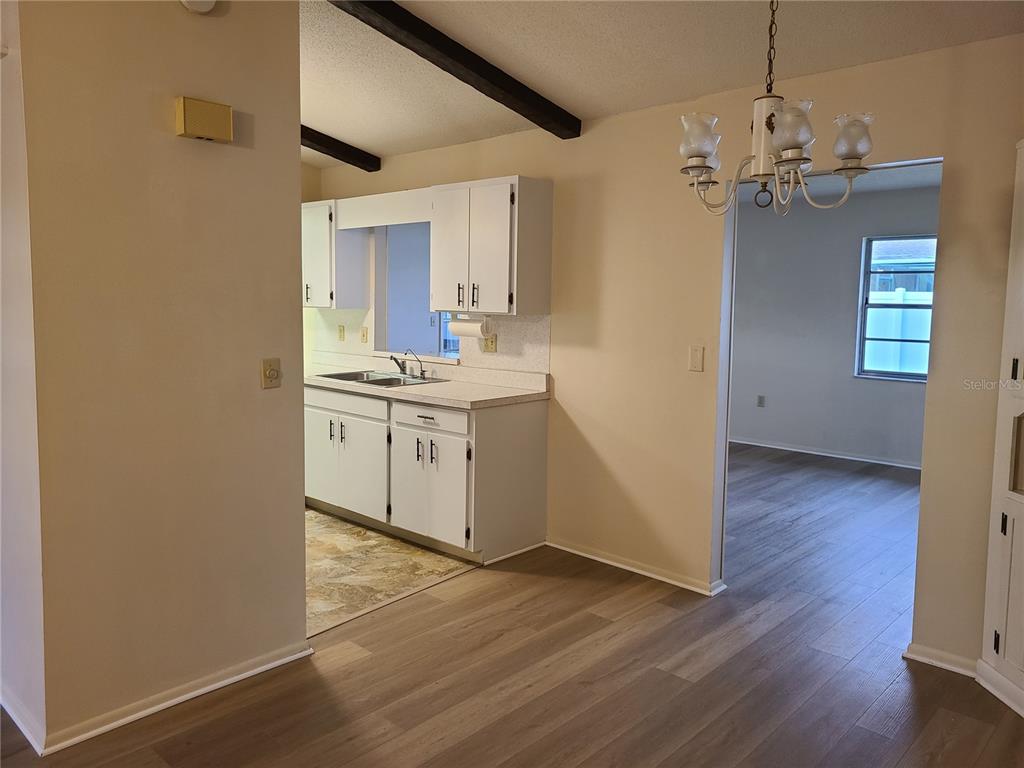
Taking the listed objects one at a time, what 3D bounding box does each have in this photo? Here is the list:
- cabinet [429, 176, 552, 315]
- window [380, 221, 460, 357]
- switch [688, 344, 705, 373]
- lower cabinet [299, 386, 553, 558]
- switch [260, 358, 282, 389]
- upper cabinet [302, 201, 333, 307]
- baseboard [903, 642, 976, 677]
[{"bbox_3d":[-0.141,-0.804,4.592,0.742,0.764,0.300,7,9,44],"label":"cabinet"},{"bbox_3d":[-0.633,-0.674,5.384,0.960,0.950,0.120,7,9,44],"label":"window"},{"bbox_3d":[0.915,-0.122,3.822,0.075,0.117,0.010,7,9,44],"label":"switch"},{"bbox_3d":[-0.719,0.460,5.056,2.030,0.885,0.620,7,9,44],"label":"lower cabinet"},{"bbox_3d":[-0.909,-0.038,2.920,0.016,0.114,0.073,7,9,44],"label":"switch"},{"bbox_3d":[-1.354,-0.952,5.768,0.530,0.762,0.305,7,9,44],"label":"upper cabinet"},{"bbox_3d":[1.732,1.119,3.127,0.270,0.066,0.022,7,9,44],"label":"baseboard"}]

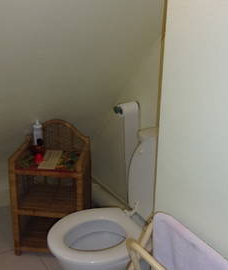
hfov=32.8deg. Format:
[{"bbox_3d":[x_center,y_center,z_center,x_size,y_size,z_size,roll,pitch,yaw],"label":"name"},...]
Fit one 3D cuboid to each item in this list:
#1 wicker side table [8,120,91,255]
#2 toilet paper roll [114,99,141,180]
[{"bbox_3d":[-0.341,0.297,2.199,0.383,0.697,0.315,2,19,4],"label":"wicker side table"},{"bbox_3d":[0.069,0.027,2.020,0.092,0.389,0.085,-11,22,-30],"label":"toilet paper roll"}]

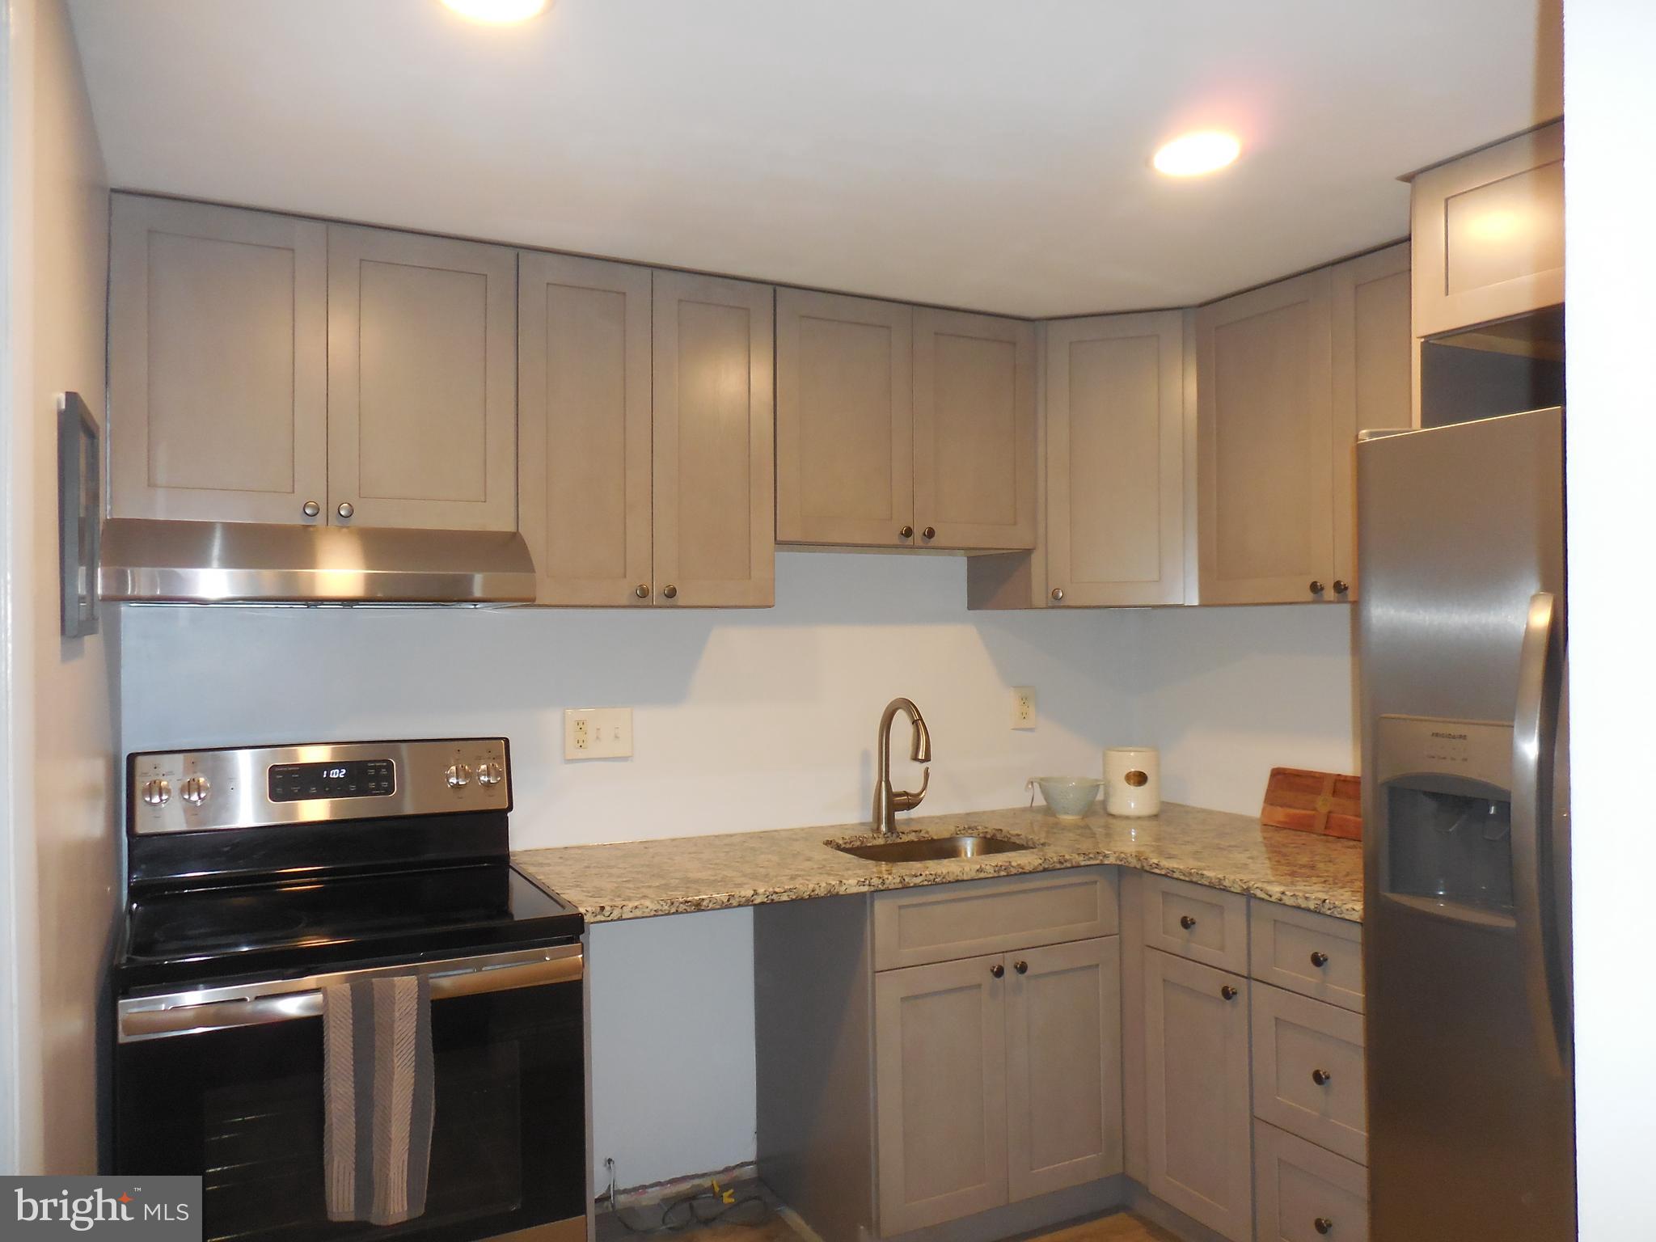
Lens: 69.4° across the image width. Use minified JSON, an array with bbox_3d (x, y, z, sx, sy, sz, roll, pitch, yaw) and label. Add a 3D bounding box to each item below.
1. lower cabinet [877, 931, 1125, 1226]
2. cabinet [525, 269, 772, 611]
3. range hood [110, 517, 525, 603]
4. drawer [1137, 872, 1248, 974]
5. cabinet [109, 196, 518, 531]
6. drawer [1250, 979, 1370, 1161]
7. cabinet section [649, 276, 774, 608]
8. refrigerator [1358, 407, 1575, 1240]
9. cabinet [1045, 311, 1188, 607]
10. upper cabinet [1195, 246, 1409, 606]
[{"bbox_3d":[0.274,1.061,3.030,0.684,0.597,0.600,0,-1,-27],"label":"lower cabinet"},{"bbox_3d":[-0.469,-0.416,2.862,0.611,0.766,0.320,0,-1,-27],"label":"cabinet"},{"bbox_3d":[-1.040,-0.110,2.477,0.757,0.161,0.472,0,-1,-27],"label":"range hood"},{"bbox_3d":[1.039,0.679,2.809,0.480,0.173,0.313,0,-1,-27],"label":"drawer"},{"bbox_3d":[-1.077,-0.494,2.549,0.757,0.610,0.320,0,-1,-27],"label":"cabinet"},{"bbox_3d":[1.203,0.905,2.490,0.480,0.289,0.360,0,-1,-27],"label":"drawer"},{"bbox_3d":[-0.334,-0.418,2.926,0.305,0.770,0.320,0,-1,-27],"label":"cabinet section"},{"bbox_3d":[1.450,0.560,1.846,0.830,1.763,0.835,0,-1,-27],"label":"refrigerator"},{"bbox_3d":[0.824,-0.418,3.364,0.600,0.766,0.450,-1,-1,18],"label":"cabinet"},{"bbox_3d":[1.290,-0.427,2.797,0.321,0.766,0.826,0,-1,-27],"label":"upper cabinet"}]

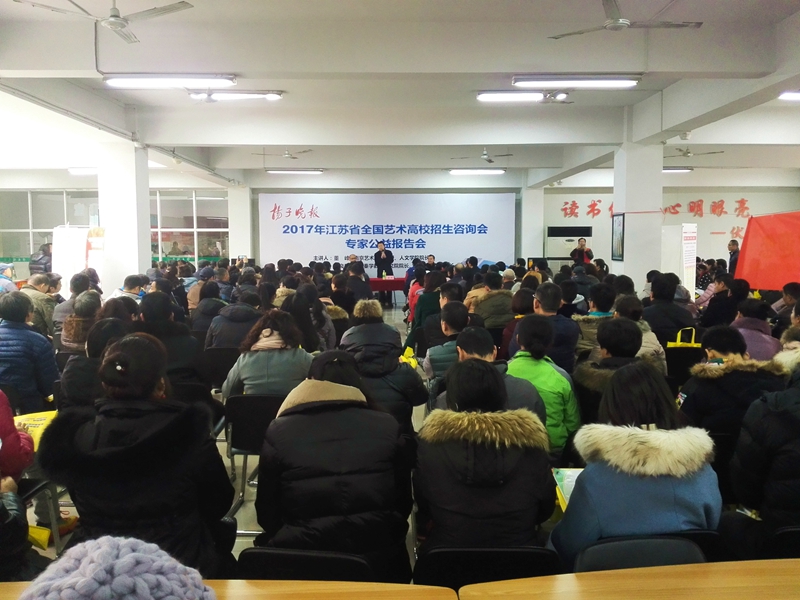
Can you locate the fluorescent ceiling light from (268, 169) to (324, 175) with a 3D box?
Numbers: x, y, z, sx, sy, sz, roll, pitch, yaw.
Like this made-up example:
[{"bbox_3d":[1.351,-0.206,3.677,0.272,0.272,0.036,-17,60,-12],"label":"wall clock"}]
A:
[{"bbox_3d":[-2.287,-2.793,14.600,1.270,0.090,0.140,0,5,-1],"label":"fluorescent ceiling light"}]

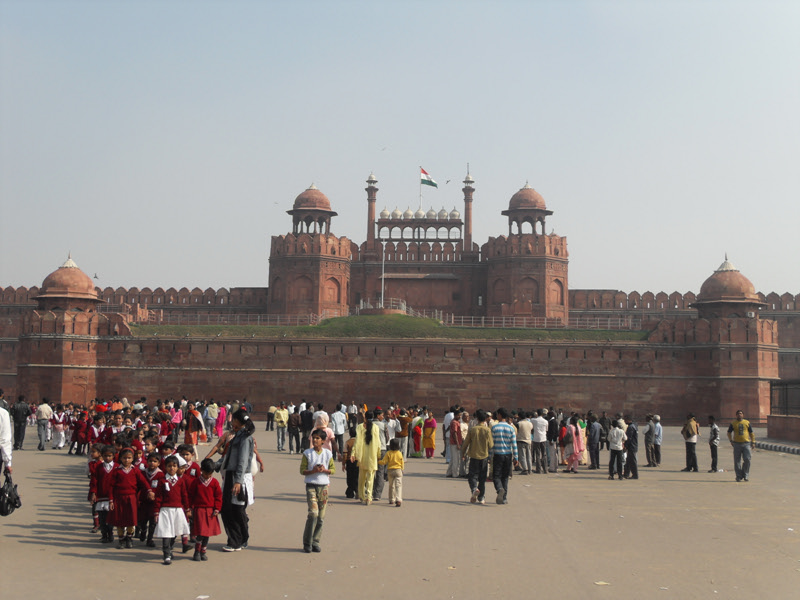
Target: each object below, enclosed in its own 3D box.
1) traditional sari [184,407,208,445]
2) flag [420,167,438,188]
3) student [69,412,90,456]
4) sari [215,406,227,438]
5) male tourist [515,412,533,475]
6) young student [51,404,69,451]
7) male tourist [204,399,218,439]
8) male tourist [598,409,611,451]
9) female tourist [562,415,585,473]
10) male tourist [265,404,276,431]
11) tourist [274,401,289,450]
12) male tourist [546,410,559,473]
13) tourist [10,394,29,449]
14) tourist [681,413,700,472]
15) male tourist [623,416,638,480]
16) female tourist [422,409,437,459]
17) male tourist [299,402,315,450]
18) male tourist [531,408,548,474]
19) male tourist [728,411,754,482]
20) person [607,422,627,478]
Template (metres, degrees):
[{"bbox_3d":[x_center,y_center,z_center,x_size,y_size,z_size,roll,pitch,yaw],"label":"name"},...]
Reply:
[{"bbox_3d":[-5.565,3.463,28.300,0.560,0.993,0.360,0,-6,14],"label":"traditional sari"},{"bbox_3d":[4.155,-16.954,145.000,2.500,2.816,0.600,2,-6,-6],"label":"flag"},{"bbox_3d":[-9.415,3.954,30.600,0.360,1.230,0.420,3,-6,-12],"label":"student"},{"bbox_3d":[-7.573,5.178,44.000,0.480,1.388,0.350,1,-6,6],"label":"sari"},{"bbox_3d":[3.194,3.705,26.900,0.480,1.642,0.320,4,-6,-20],"label":"male tourist"},{"bbox_3d":[-10.788,4.035,33.000,0.480,1.437,0.300,1,-6,3],"label":"young student"},{"bbox_3d":[-7.667,4.944,42.300,0.550,1.690,0.360,1,-6,6],"label":"male tourist"},{"bbox_3d":[8.951,5.713,45.300,0.520,1.710,0.360,1,-6,0],"label":"male tourist"},{"bbox_3d":[4.685,3.866,28.000,0.460,1.590,0.500,-3,-7,34],"label":"female tourist"},{"bbox_3d":[-7.262,6.694,59.000,0.520,1.530,0.600,-1,-6,17],"label":"male tourist"},{"bbox_3d":[-4.046,4.330,35.600,0.480,1.710,0.360,2,-6,-6],"label":"tourist"},{"bbox_3d":[4.090,3.800,27.800,0.450,1.639,0.320,6,-7,-37],"label":"male tourist"},{"bbox_3d":[-11.918,3.859,32.600,0.540,1.699,0.340,1,-6,3],"label":"tourist"},{"bbox_3d":[8.305,4.077,29.700,0.440,1.700,0.520,-2,-7,31],"label":"tourist"},{"bbox_3d":[6.001,3.809,26.900,0.400,1.670,0.500,-1,-6,21],"label":"male tourist"},{"bbox_3d":[0.985,4.362,33.600,0.460,1.518,0.300,2,-6,-6],"label":"female tourist"},{"bbox_3d":[-3.103,4.279,34.700,0.480,1.680,0.340,0,-6,9],"label":"male tourist"},{"bbox_3d":[3.662,3.703,27.200,0.480,1.705,0.320,3,-6,-17],"label":"male tourist"},{"bbox_3d":[8.446,3.617,25.700,0.660,1.770,0.360,1,-6,3],"label":"male tourist"},{"bbox_3d":[5.647,3.901,27.000,0.500,1.540,0.340,1,-6,0],"label":"person"}]

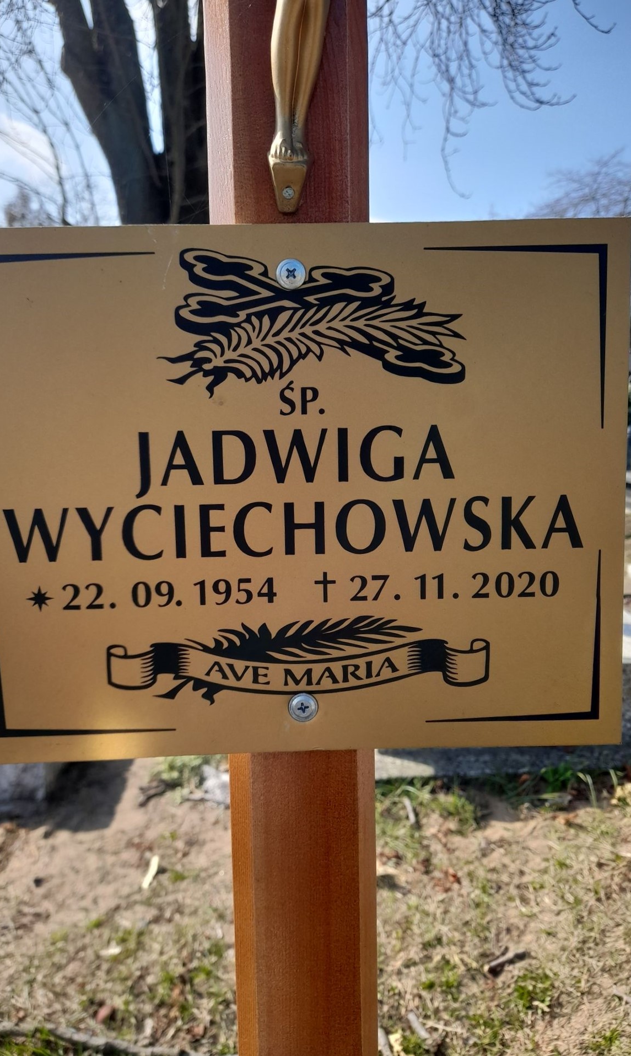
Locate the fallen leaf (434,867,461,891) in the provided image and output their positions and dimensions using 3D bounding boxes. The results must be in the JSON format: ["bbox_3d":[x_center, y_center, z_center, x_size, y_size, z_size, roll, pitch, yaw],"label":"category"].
[{"bbox_3d":[0.338,0.901,1.956,0.065,0.027,0.065,-1,6,0],"label":"fallen leaf"}]

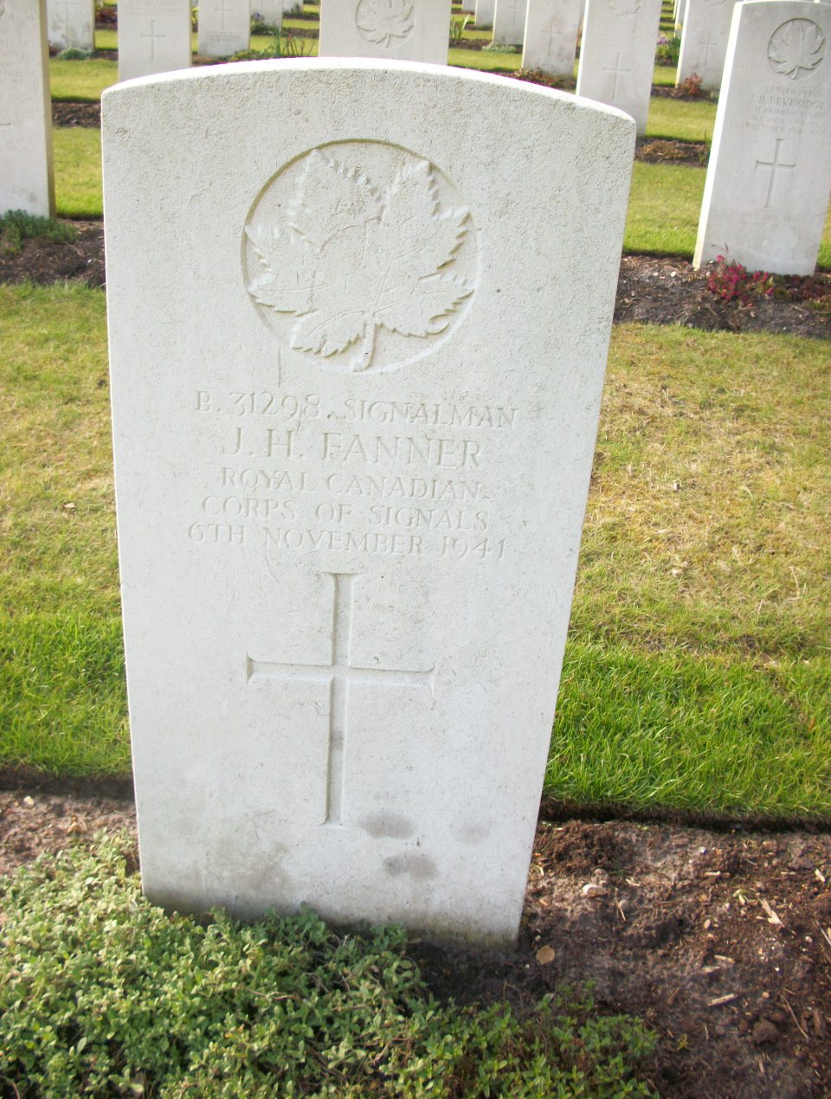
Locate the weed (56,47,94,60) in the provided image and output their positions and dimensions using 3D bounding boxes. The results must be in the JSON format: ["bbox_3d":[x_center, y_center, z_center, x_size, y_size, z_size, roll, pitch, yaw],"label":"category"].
[{"bbox_3d":[-2.452,-3.587,8.066,0.250,0.080,0.220,4,27,0],"label":"weed"}]

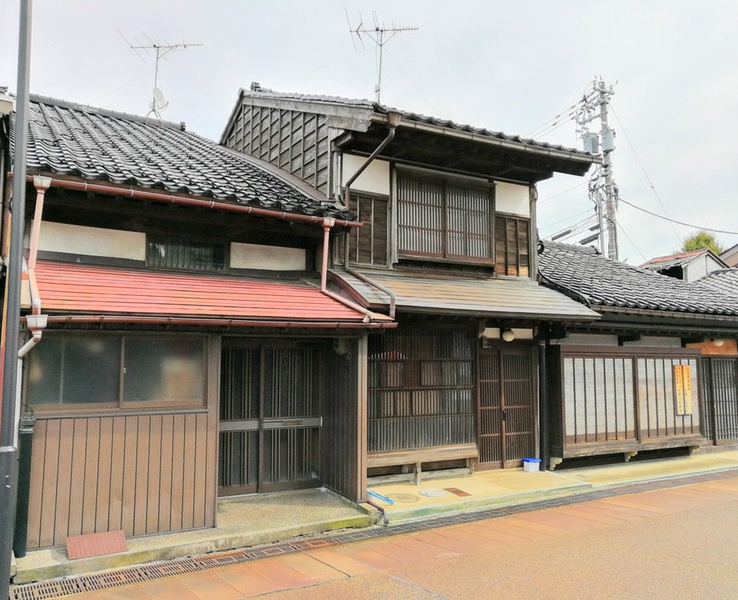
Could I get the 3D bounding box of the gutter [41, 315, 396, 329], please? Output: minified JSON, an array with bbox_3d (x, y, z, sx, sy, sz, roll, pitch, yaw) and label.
[{"bbox_3d":[-1.310,0.217,6.046,3.752,0.090,0.110,3,-7,-30],"label":"gutter"}]

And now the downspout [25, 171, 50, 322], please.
[{"bbox_3d":[-3.020,-0.491,5.694,0.200,1.452,0.950,3,-7,-30],"label":"downspout"}]

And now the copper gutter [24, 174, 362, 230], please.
[{"bbox_3d":[-1.732,-1.038,6.817,3.831,0.100,0.120,3,-7,-30],"label":"copper gutter"}]

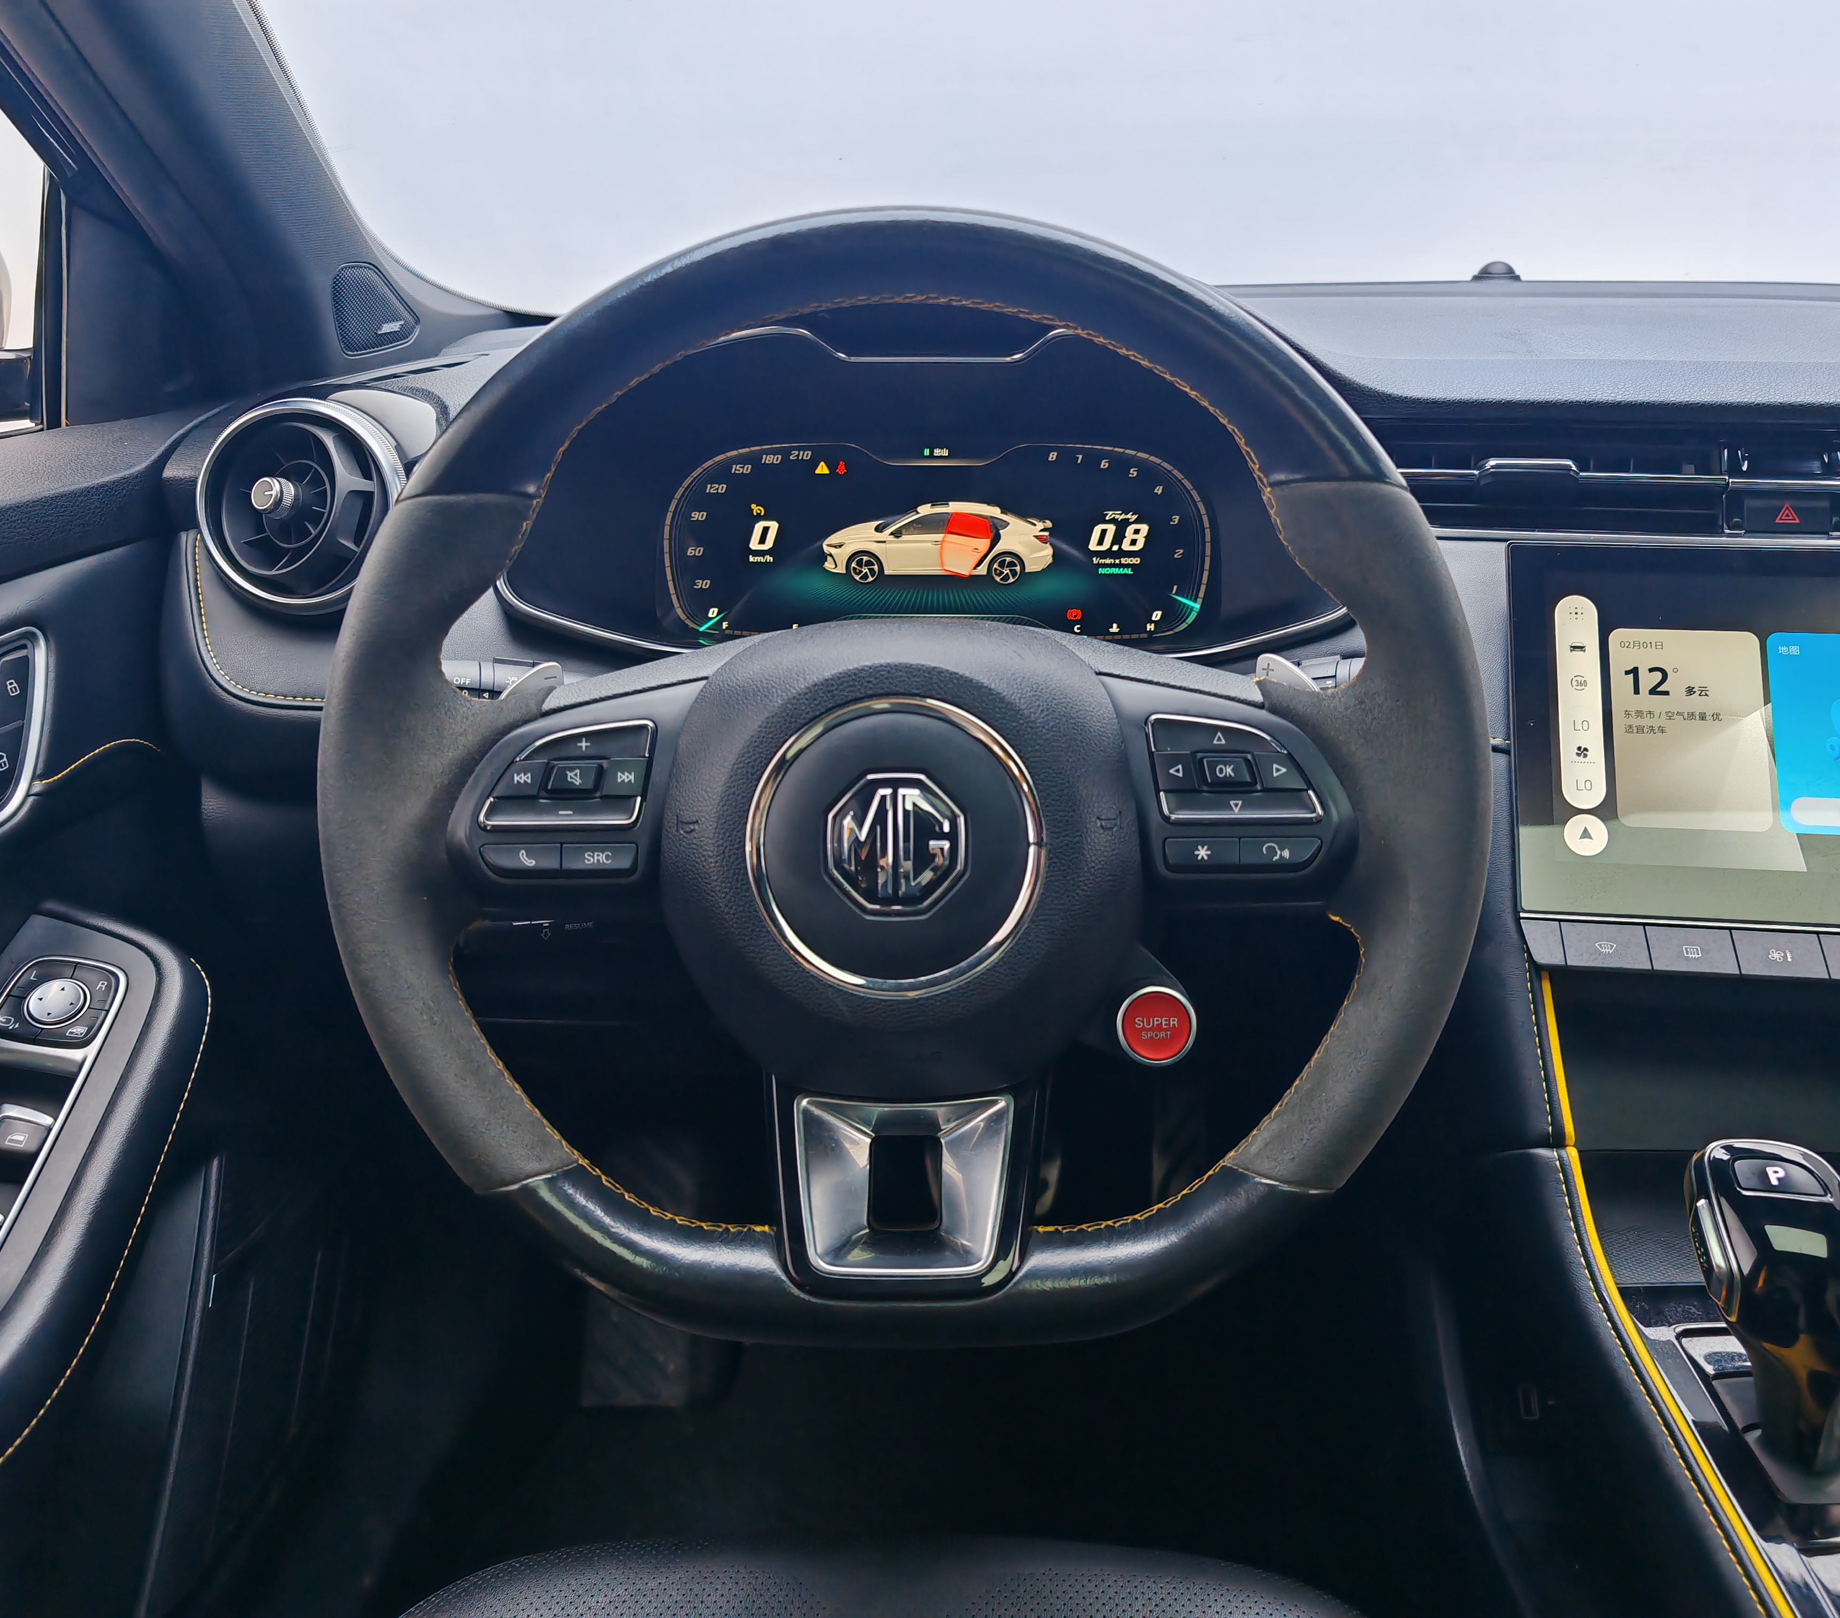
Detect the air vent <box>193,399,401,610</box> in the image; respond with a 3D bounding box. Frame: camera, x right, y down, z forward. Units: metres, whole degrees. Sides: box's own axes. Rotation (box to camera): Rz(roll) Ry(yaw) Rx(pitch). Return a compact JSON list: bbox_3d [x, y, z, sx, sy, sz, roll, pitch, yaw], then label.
[{"bbox_3d":[-0.283,-0.138,0.770,0.096,0.098,0.045,0,5,1],"label":"air vent"}]

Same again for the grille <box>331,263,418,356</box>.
[{"bbox_3d":[-0.305,-0.279,0.940,0.050,0.055,0.015,-13,14,-35],"label":"grille"}]

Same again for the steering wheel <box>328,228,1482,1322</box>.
[{"bbox_3d":[-0.005,-0.009,0.548,0.368,0.358,0.095,0,-4,0],"label":"steering wheel"}]

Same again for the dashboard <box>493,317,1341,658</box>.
[{"bbox_3d":[-0.002,-0.151,0.790,0.402,0.165,0.090,0,2,0],"label":"dashboard"}]

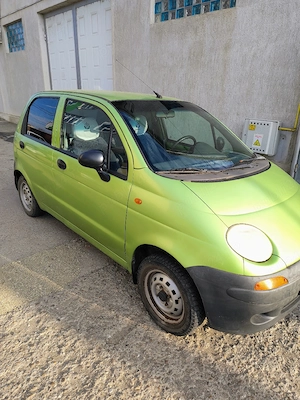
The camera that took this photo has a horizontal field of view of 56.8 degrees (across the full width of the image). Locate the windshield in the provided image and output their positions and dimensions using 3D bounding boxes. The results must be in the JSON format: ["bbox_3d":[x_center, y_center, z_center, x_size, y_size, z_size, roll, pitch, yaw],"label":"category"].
[{"bbox_3d":[0.317,-0.544,2.255,1.270,0.160,0.860,-18,62,-41],"label":"windshield"}]

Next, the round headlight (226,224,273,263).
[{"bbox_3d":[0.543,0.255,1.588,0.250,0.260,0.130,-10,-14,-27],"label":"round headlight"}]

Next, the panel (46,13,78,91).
[{"bbox_3d":[-2.787,-3.903,8.958,0.070,3.400,1.700,-19,29,-40],"label":"panel"}]

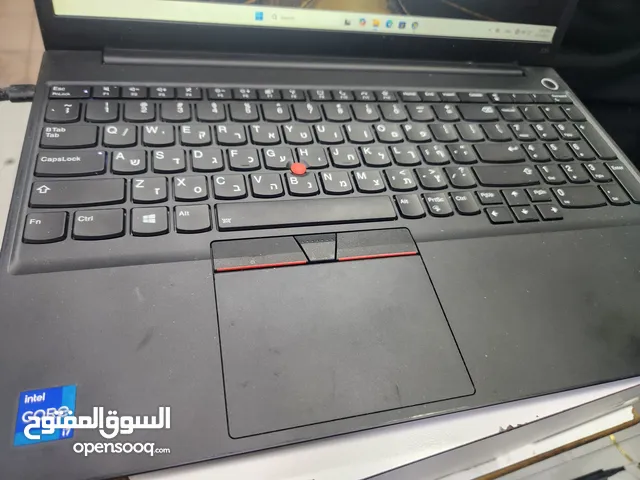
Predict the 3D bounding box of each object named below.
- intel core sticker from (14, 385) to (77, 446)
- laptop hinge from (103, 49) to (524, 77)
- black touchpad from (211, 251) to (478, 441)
[{"bbox_3d":[-0.092,0.059,0.143,0.017,0.001,0.018,-4,56,-16],"label":"intel core sticker"},{"bbox_3d":[0.015,-0.119,0.295,0.301,0.010,0.012,-4,56,-16],"label":"laptop hinge"},{"bbox_3d":[0.007,0.033,0.186,0.100,0.003,0.085,-4,56,-16],"label":"black touchpad"}]

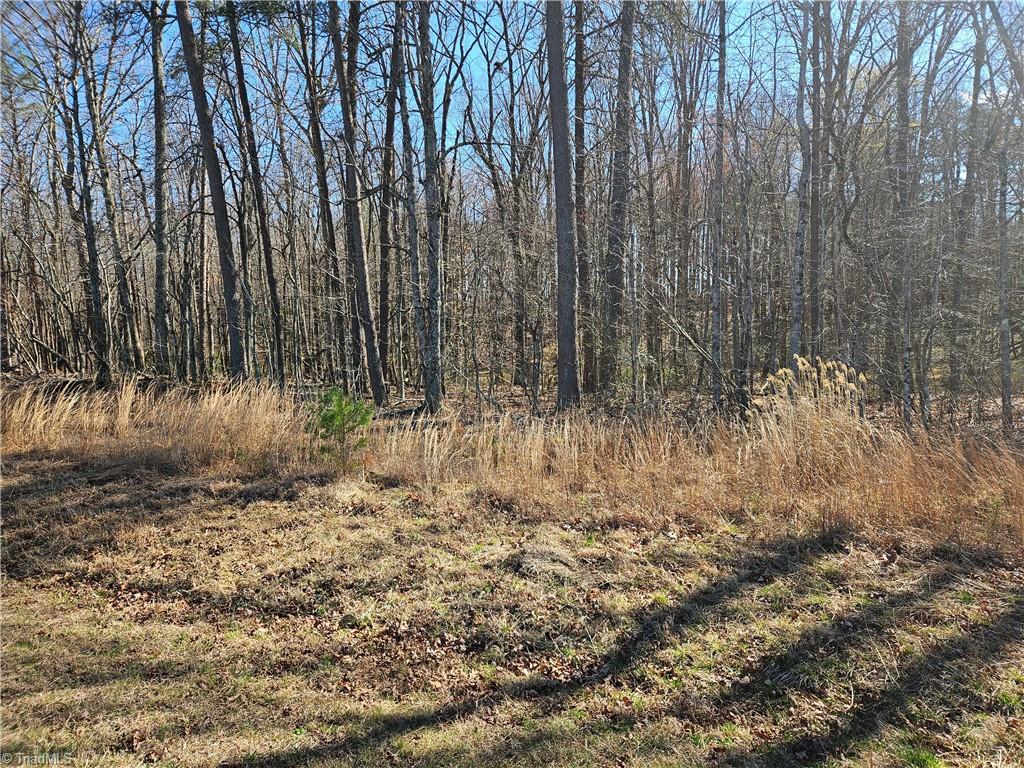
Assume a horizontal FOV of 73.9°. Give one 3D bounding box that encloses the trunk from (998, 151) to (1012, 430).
[{"bbox_3d":[9.277,-1.706,12.790,0.170,5.370,0.170,-3,2,0],"label":"trunk"}]

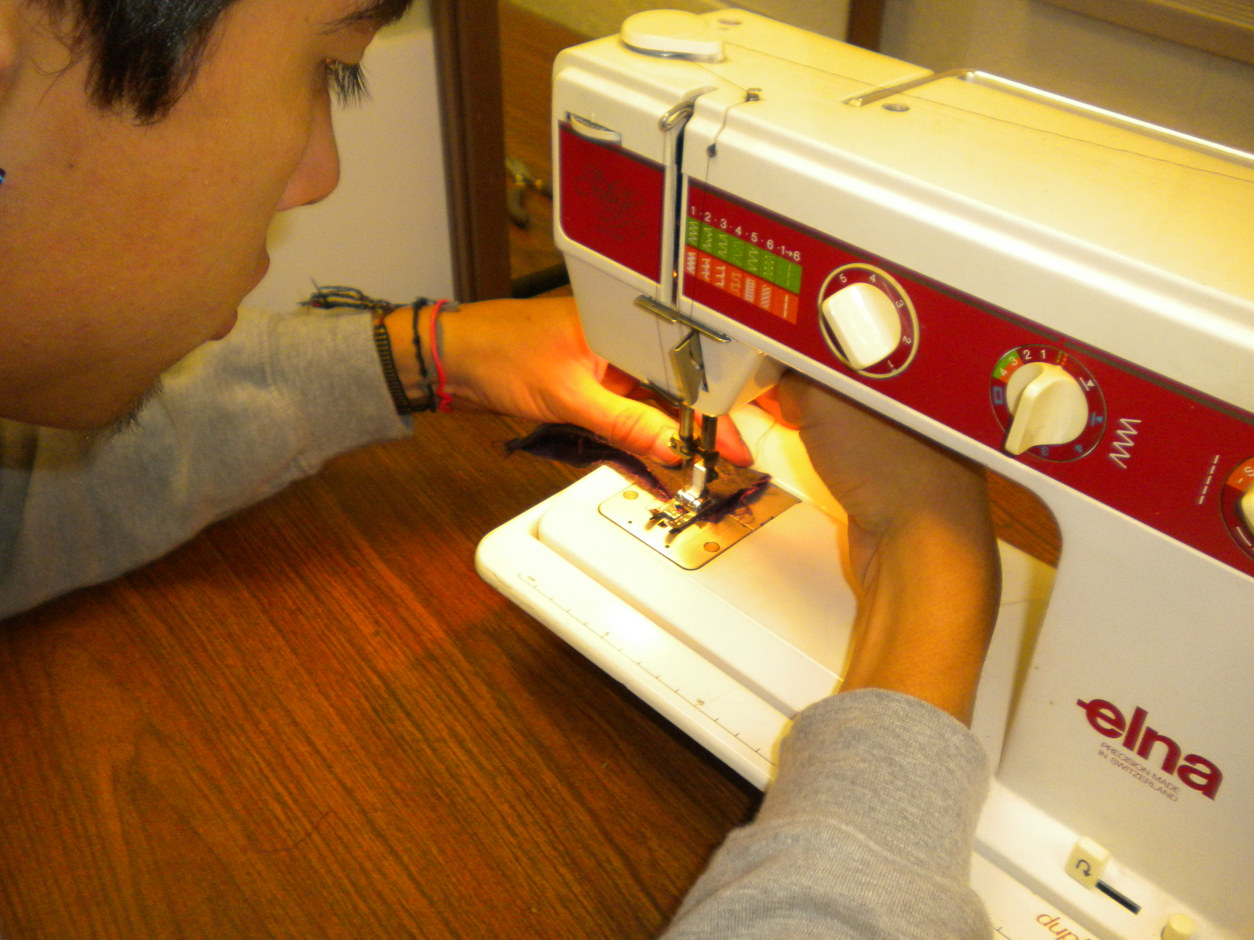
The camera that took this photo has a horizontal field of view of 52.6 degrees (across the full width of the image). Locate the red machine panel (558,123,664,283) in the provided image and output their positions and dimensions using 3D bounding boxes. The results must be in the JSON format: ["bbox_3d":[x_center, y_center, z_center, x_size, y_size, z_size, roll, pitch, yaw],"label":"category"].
[{"bbox_3d":[-0.005,-0.098,0.460,0.006,0.046,0.054,-30,47,-35],"label":"red machine panel"}]

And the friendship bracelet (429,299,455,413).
[{"bbox_3d":[-0.089,-0.055,0.613,0.010,0.052,0.061,-3,37,5],"label":"friendship bracelet"}]

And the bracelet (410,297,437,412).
[{"bbox_3d":[-0.097,-0.056,0.615,0.010,0.052,0.061,-3,37,5],"label":"bracelet"}]

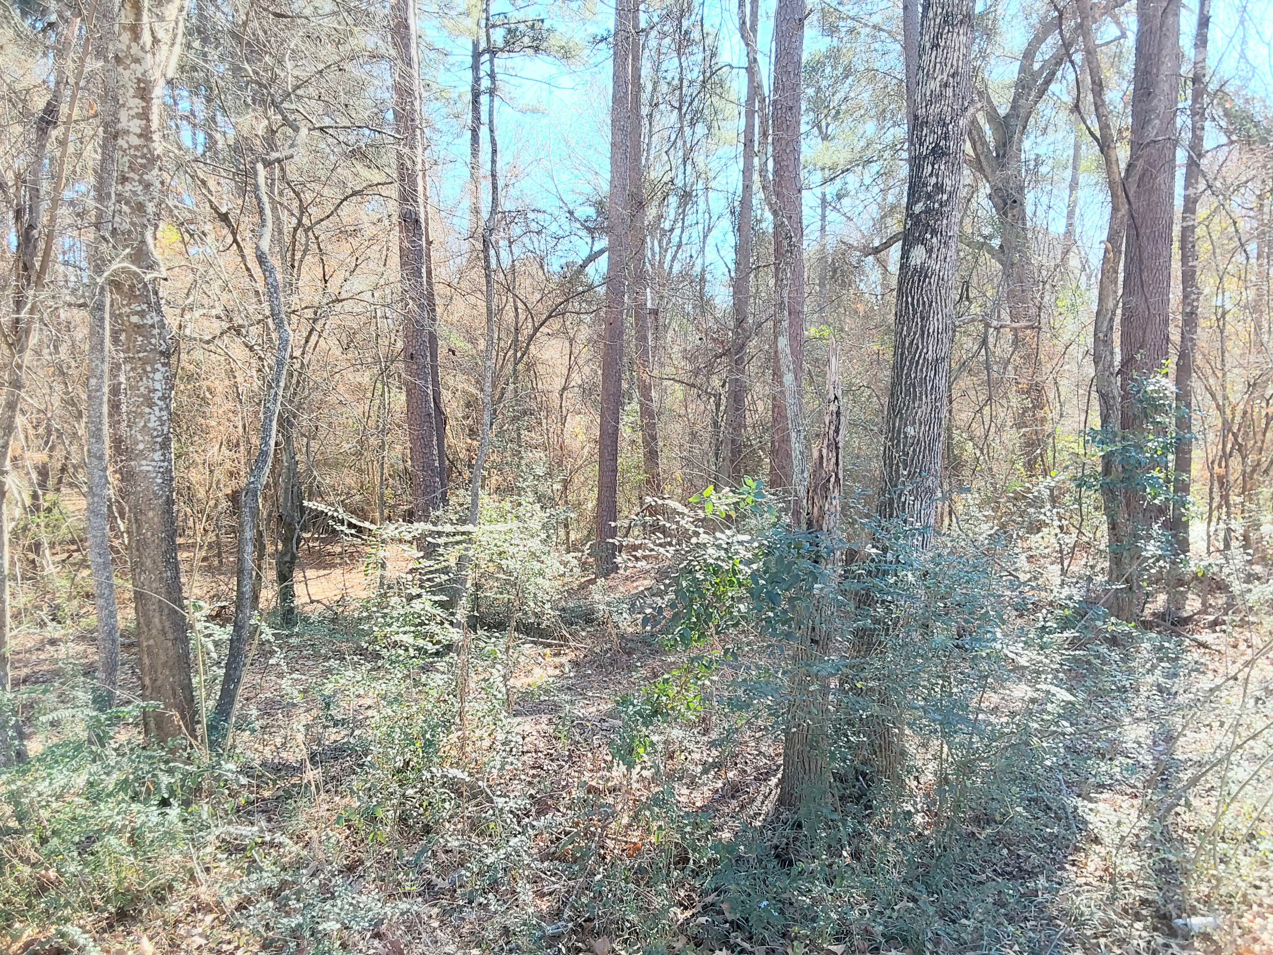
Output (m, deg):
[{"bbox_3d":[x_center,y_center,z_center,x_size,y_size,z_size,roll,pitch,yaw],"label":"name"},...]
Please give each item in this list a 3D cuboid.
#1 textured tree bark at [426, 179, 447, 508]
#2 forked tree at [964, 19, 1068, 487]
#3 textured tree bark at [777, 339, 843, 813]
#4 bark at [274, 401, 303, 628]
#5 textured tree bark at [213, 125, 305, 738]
[{"bbox_3d":[-2.329,-1.528,12.000,0.240,3.762,0.240,0,6,-11],"label":"textured tree bark"},{"bbox_3d":[5.131,-2.981,14.000,0.961,5.820,0.900,3,6,19],"label":"forked tree"},{"bbox_3d":[0.686,0.389,4.100,0.186,1.850,0.240,2,6,10],"label":"textured tree bark"},{"bbox_3d":[-2.534,0.270,7.500,0.173,1.637,0.170,-1,6,-19],"label":"bark"},{"bbox_3d":[-1.789,-0.185,4.900,0.352,2.798,0.320,-1,6,-20],"label":"textured tree bark"}]

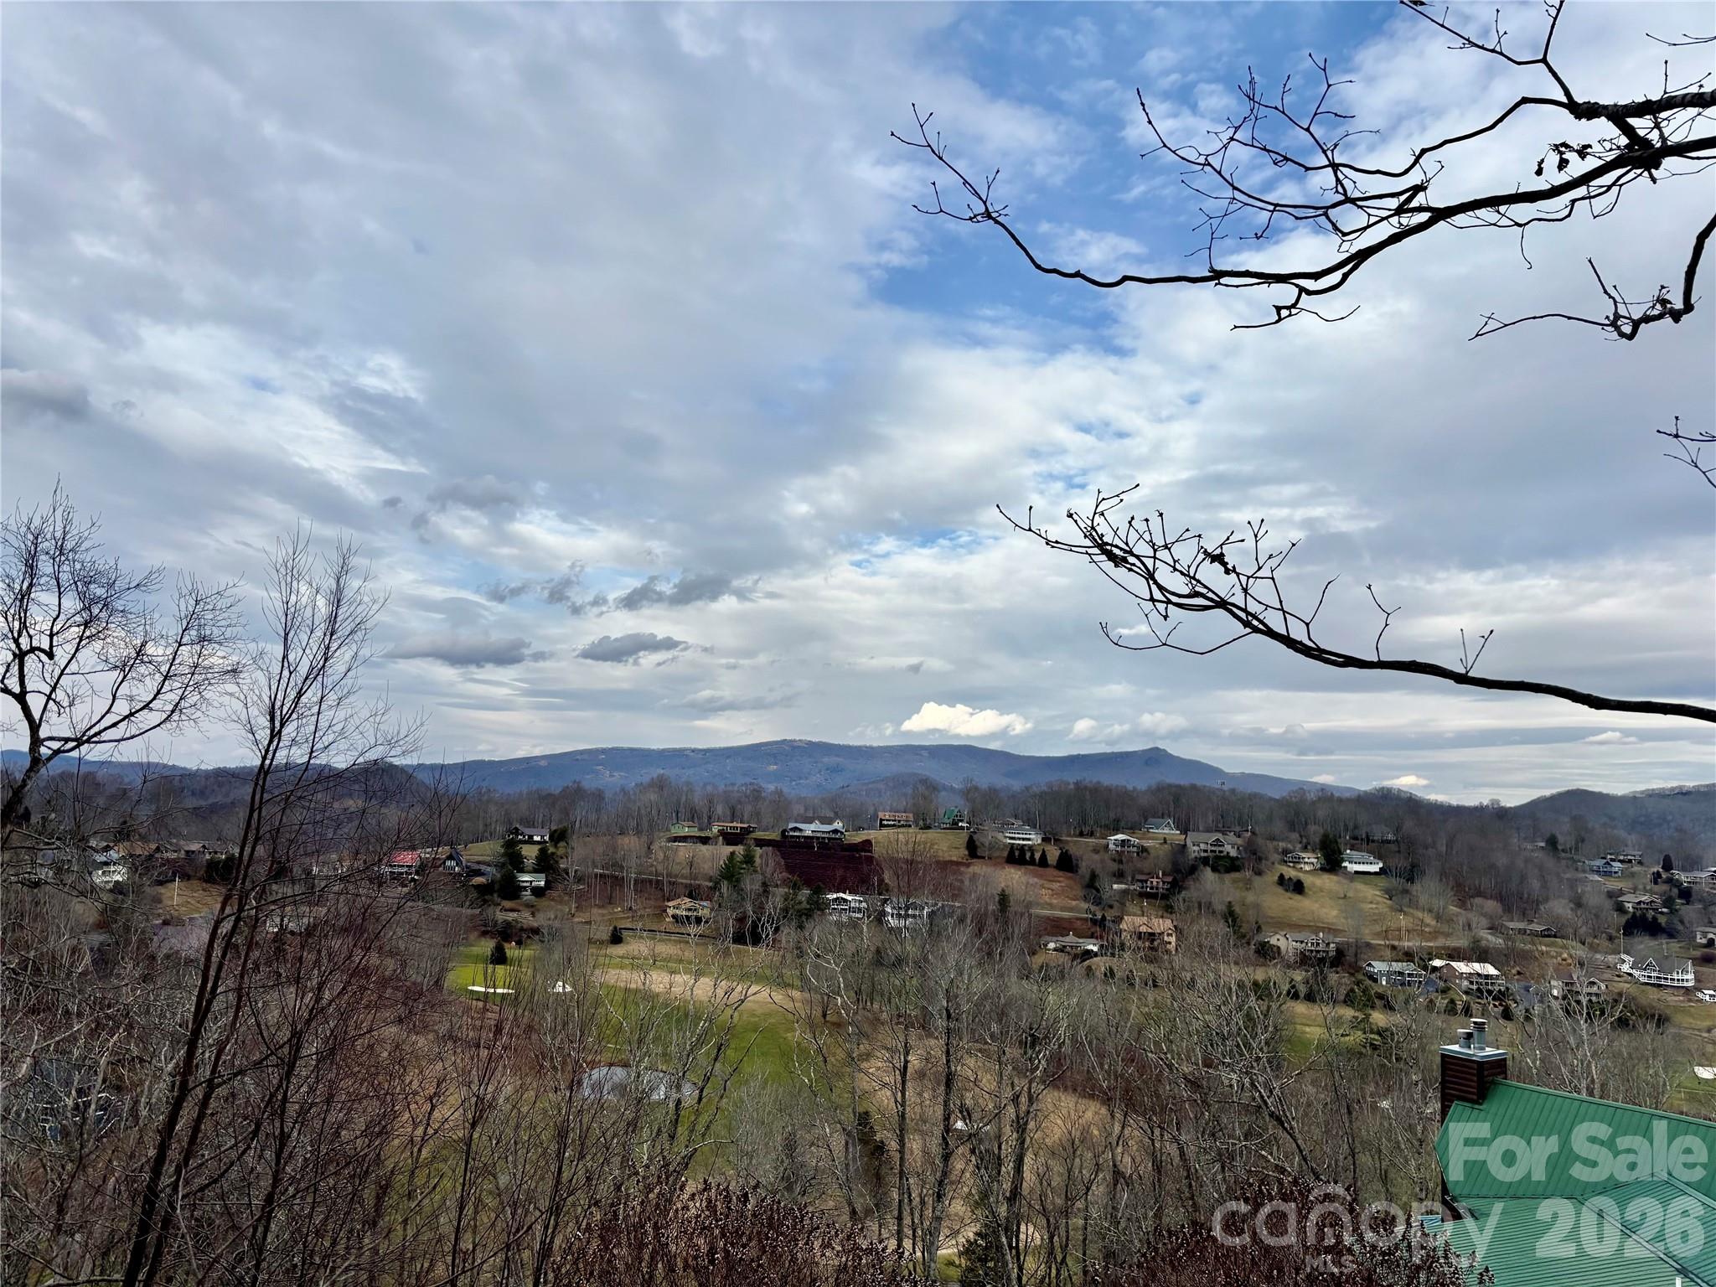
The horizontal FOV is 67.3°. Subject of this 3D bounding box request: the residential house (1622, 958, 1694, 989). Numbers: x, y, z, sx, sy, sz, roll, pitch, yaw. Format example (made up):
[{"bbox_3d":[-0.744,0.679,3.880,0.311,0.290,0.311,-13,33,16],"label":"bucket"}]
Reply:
[{"bbox_3d":[250.955,102.869,405.000,17.500,8.500,12.000,2,-7,5],"label":"residential house"}]

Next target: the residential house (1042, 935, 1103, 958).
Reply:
[{"bbox_3d":[70.600,99.210,425.000,18.500,6.000,11.500,2,-7,0],"label":"residential house"}]

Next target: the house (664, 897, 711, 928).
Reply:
[{"bbox_3d":[-54.583,86.228,415.000,14.500,8.600,12.000,2,-7,-2],"label":"house"}]

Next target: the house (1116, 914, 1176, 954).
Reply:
[{"bbox_3d":[93.349,94.092,417.000,16.000,10.600,11.500,2,-7,4],"label":"house"}]

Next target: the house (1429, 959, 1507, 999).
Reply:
[{"bbox_3d":[185.318,101.602,392.000,15.500,9.000,13.500,2,-7,0],"label":"house"}]

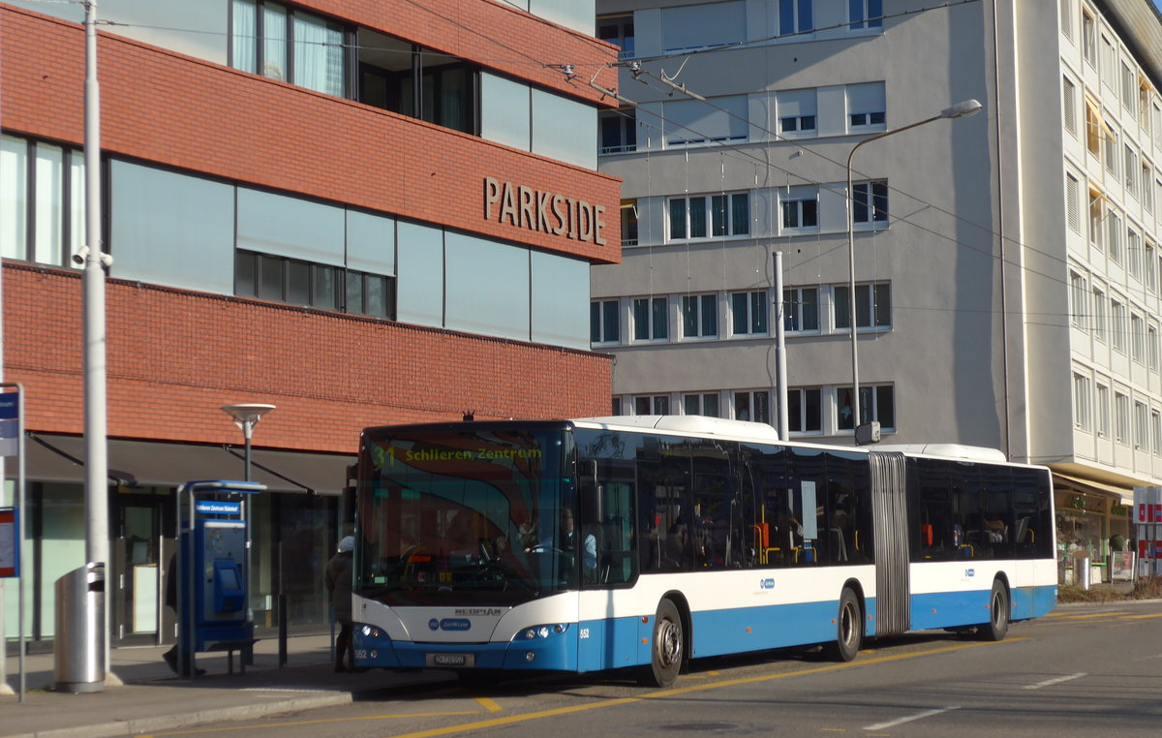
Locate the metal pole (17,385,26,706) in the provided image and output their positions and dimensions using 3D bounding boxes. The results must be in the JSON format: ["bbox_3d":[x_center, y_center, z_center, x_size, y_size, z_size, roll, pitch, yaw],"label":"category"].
[{"bbox_3d":[-5.549,1.719,24.641,0.060,3.110,0.060,-1,-5,0],"label":"metal pole"}]

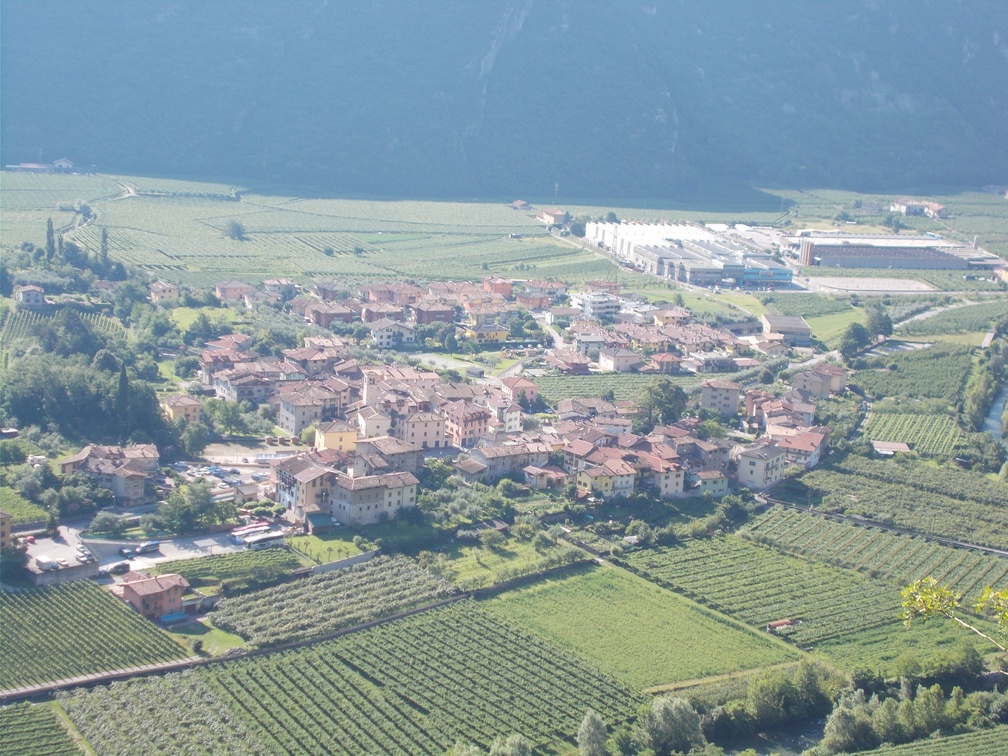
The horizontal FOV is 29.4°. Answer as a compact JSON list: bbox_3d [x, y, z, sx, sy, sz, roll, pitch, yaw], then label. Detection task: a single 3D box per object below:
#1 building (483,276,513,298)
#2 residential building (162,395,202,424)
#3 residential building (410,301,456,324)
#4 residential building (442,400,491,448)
[{"bbox_3d":[-3.230,-46.980,993.210,10.810,10.570,12.030,-3,14,-25],"label":"building"},{"bbox_3d":[-121.603,11.598,727.949,10.724,9.911,8.796,-4,16,-28],"label":"residential building"},{"bbox_3d":[-34.500,-32.320,917.130,13.650,9.470,20.230,-3,14,-25],"label":"residential building"},{"bbox_3d":[-13.810,15.890,694.500,12.540,14.910,13.380,-6,15,-35],"label":"residential building"}]

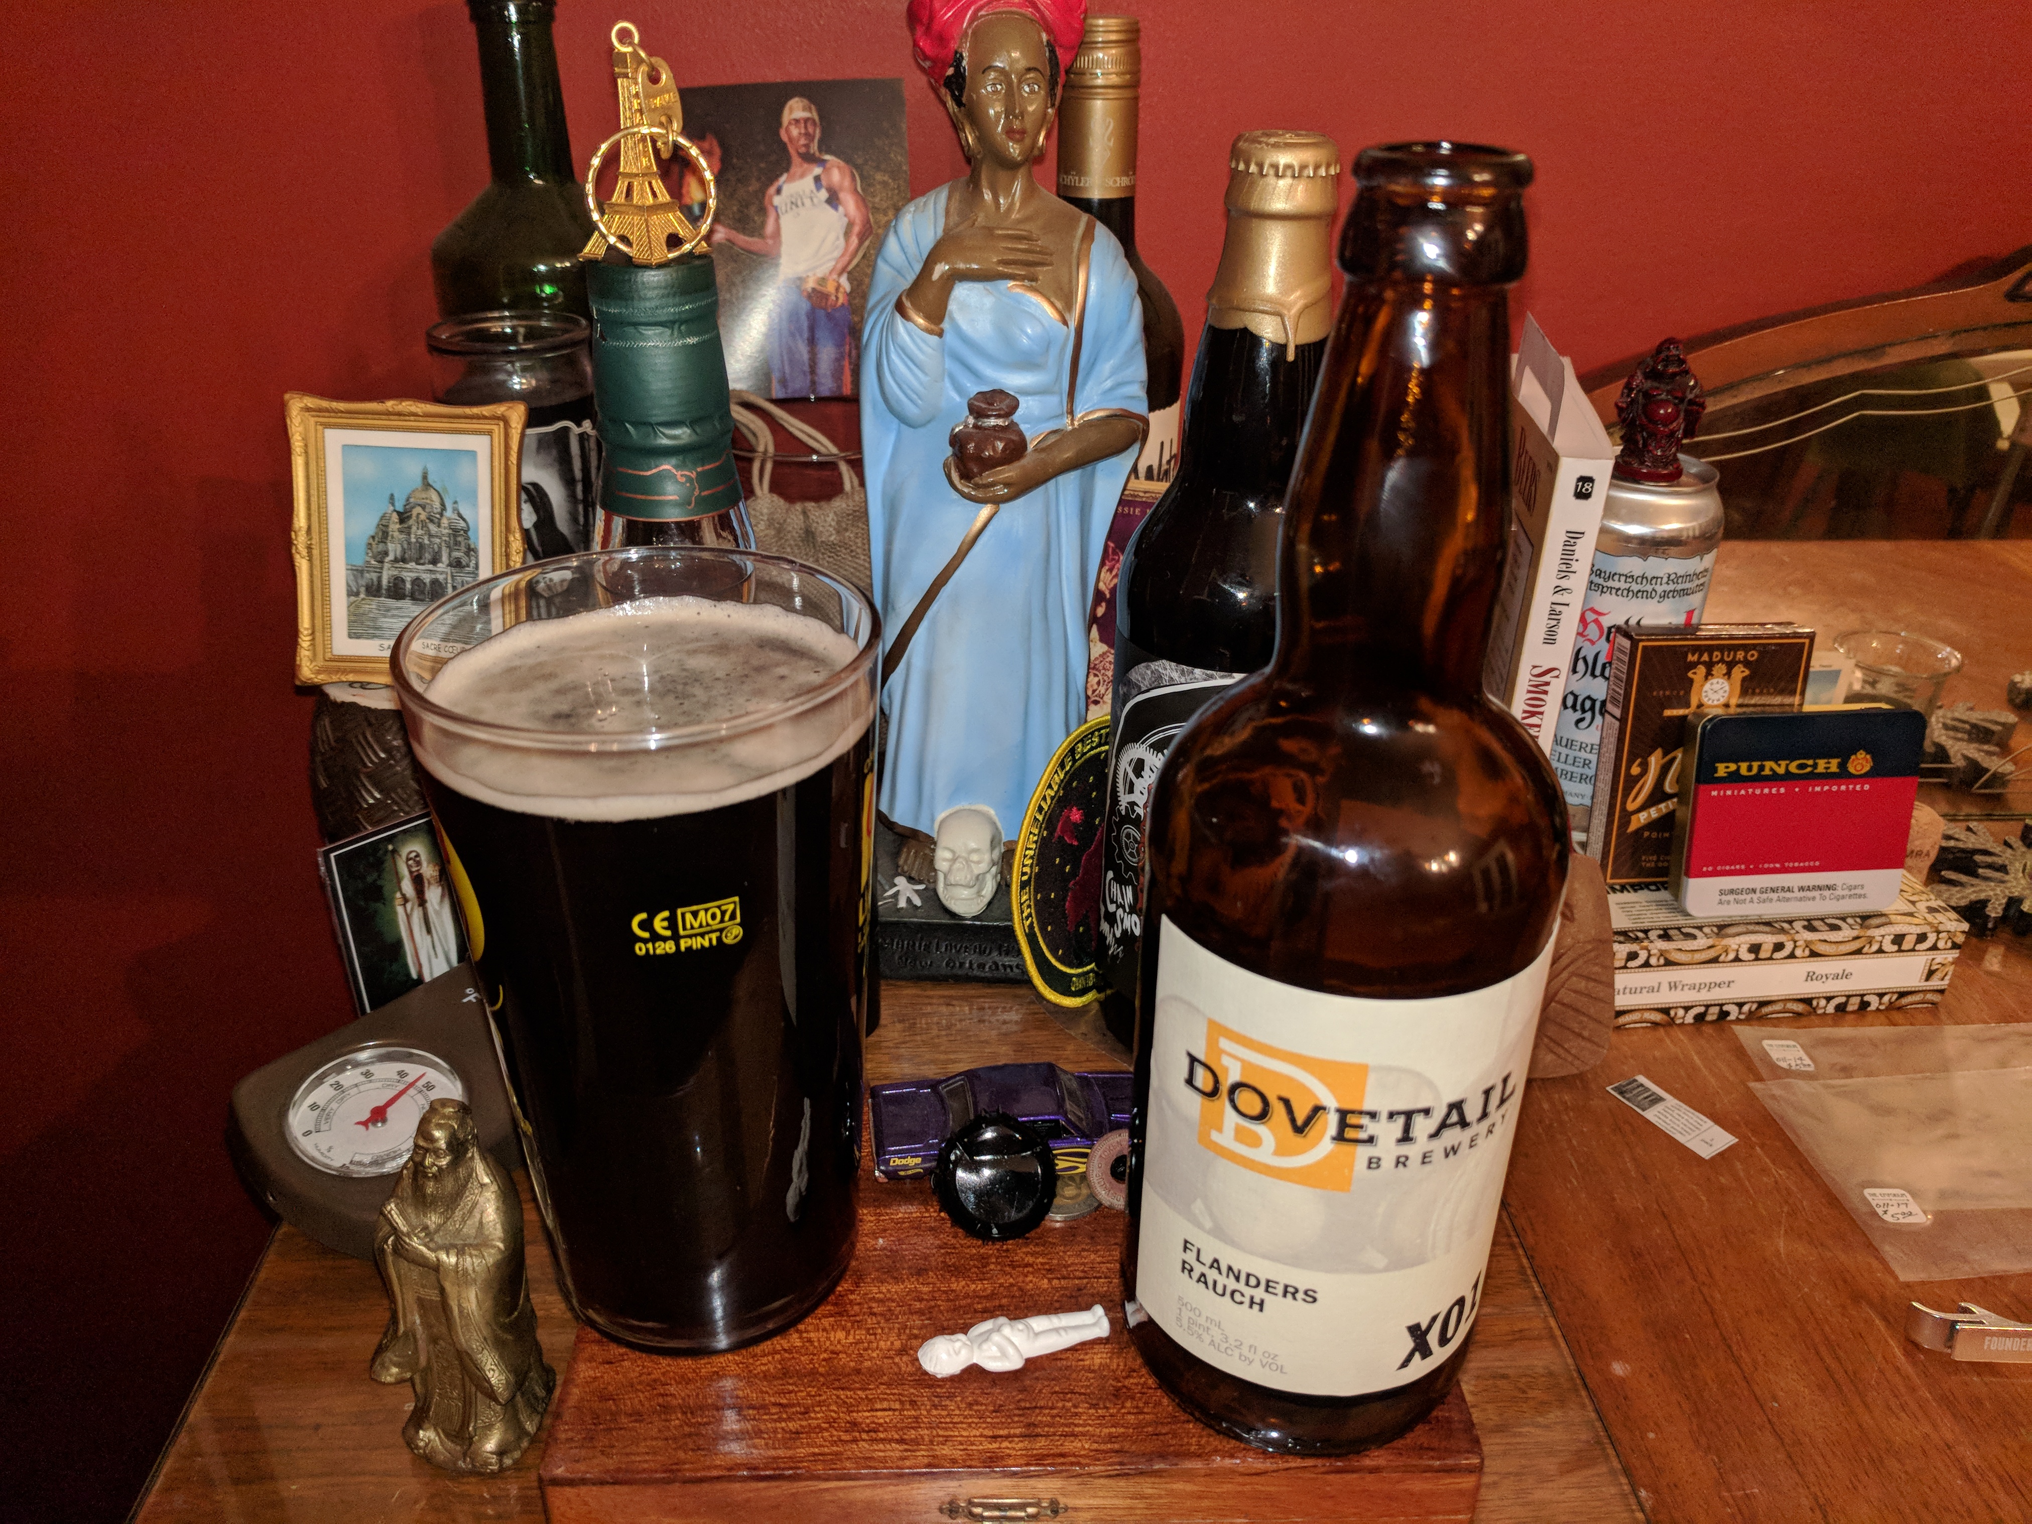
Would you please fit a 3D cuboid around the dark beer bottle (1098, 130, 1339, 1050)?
[{"bbox_3d":[0.070,-0.040,0.471,0.077,0.287,0.077,5,28,8],"label":"dark beer bottle"}]

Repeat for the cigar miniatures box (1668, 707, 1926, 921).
[{"bbox_3d":[0.291,0.018,0.571,0.085,0.077,0.015,-2,15,-5],"label":"cigar miniatures box"}]

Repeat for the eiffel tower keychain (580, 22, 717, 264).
[{"bbox_3d":[-0.090,-0.149,0.365,0.035,0.051,0.032,-5,28,-12],"label":"eiffel tower keychain"}]

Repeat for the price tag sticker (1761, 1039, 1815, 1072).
[{"bbox_3d":[0.278,0.106,0.549,0.014,0.001,0.017,3,28,5],"label":"price tag sticker"}]

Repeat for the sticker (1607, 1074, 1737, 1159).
[{"bbox_3d":[0.224,0.120,0.520,0.017,0.001,0.040,-16,32,-29],"label":"sticker"}]

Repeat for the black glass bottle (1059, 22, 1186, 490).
[{"bbox_3d":[0.027,-0.122,0.602,0.074,0.304,0.074,2,27,2],"label":"black glass bottle"}]

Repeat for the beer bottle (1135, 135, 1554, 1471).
[{"bbox_3d":[0.062,0.016,0.279,0.074,0.239,0.074,7,28,13],"label":"beer bottle"}]

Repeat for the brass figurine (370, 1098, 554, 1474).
[{"bbox_3d":[-0.132,0.123,0.360,0.041,0.098,0.035,6,28,10],"label":"brass figurine"}]

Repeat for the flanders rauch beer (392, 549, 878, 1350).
[{"bbox_3d":[-0.069,0.044,0.314,0.087,0.154,0.087,-6,28,-13],"label":"flanders rauch beer"}]

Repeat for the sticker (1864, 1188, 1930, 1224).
[{"bbox_3d":[0.278,0.140,0.482,0.014,0.001,0.015,2,27,2],"label":"sticker"}]

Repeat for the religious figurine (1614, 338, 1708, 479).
[{"bbox_3d":[0.262,-0.143,0.614,0.037,0.054,0.030,7,28,12],"label":"religious figurine"}]

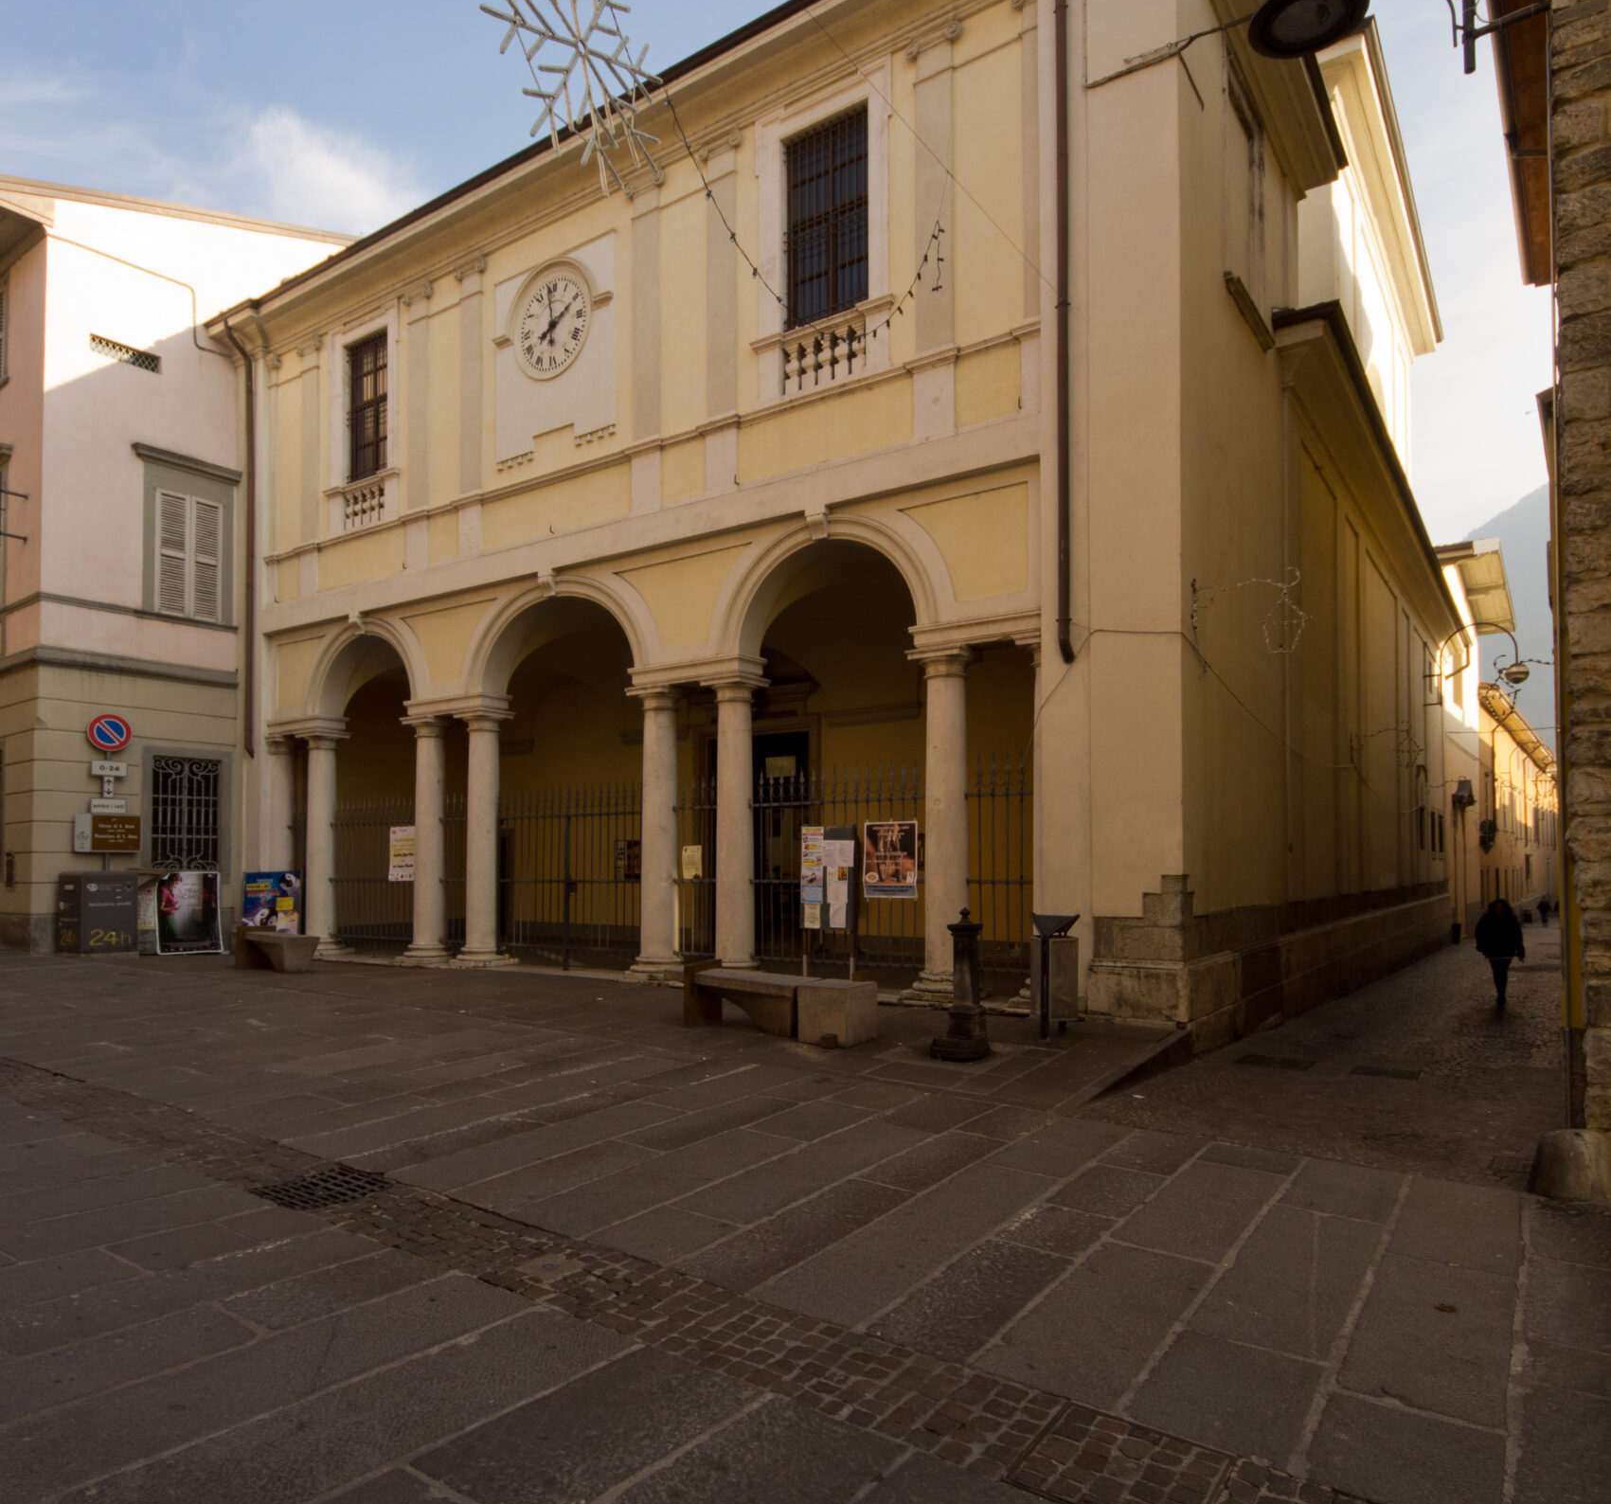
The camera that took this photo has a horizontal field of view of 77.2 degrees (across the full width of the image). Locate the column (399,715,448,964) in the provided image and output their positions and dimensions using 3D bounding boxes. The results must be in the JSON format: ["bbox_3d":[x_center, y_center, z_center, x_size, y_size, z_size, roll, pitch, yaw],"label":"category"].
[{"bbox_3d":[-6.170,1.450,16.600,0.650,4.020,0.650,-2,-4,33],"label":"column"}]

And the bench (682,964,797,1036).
[{"bbox_3d":[-0.510,2.390,9.600,1.250,0.530,0.470,-2,-4,33],"label":"bench"}]

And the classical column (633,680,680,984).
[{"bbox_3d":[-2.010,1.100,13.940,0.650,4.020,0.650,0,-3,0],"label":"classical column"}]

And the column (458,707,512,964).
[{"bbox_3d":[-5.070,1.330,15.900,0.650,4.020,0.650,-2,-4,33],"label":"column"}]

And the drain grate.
[{"bbox_3d":[-2.480,2.220,5.150,0.500,0.040,0.500,-2,-4,35],"label":"drain grate"}]

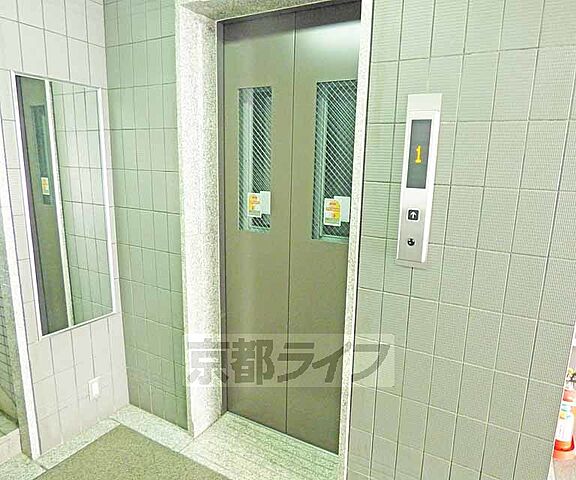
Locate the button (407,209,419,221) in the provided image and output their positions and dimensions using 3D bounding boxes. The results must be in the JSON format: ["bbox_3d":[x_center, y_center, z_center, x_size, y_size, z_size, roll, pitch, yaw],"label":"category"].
[{"bbox_3d":[0.440,-0.089,1.220,0.040,0.042,0.010,7,12,27],"label":"button"}]

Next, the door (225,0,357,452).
[{"bbox_3d":[0.016,0.023,1.733,0.775,2.100,0.050,6,11,27],"label":"door"}]

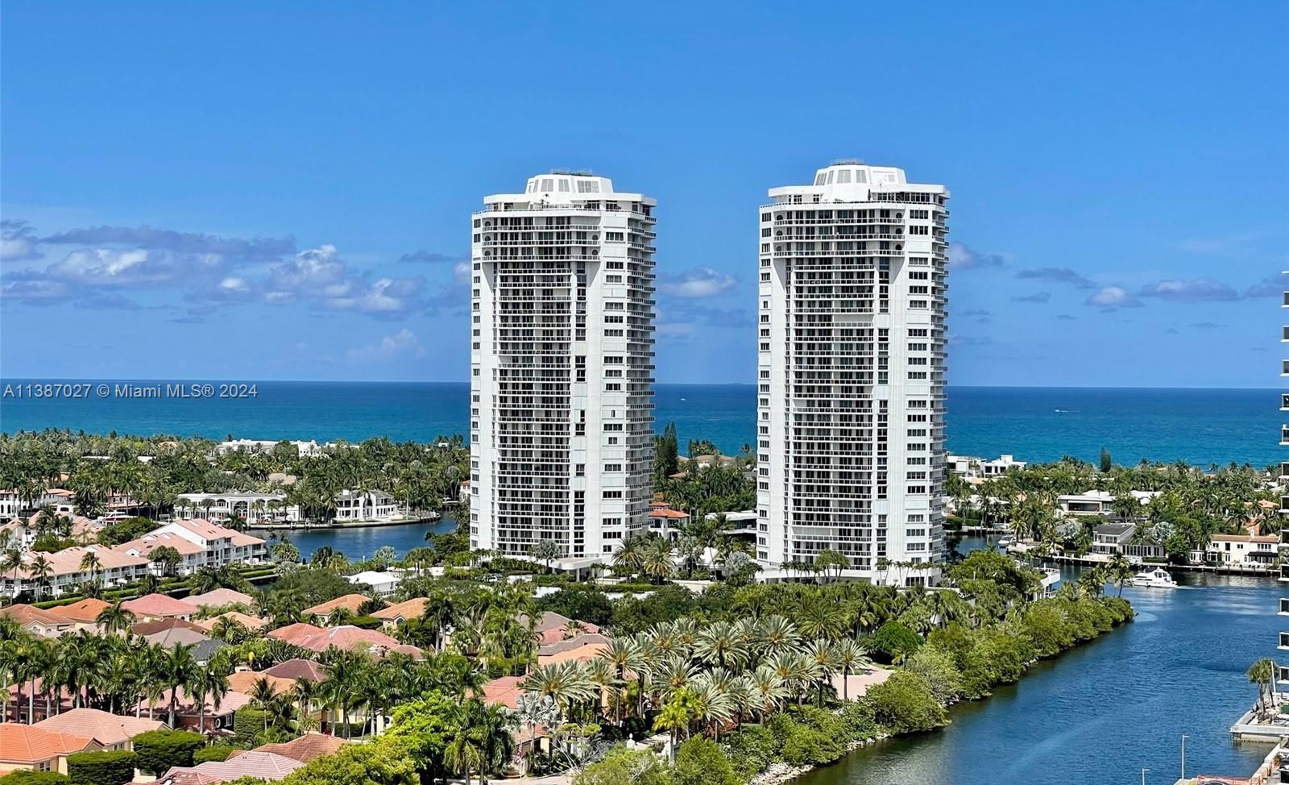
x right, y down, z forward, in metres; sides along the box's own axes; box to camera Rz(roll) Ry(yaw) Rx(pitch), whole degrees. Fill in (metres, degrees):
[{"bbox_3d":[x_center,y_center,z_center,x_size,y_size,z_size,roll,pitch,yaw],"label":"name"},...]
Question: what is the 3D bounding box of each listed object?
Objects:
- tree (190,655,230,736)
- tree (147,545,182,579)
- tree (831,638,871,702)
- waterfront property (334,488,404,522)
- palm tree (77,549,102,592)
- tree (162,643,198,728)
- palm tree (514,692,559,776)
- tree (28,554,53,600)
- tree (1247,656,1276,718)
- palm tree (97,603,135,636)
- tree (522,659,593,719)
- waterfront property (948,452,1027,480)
[{"bbox_3d":[-57.380,40.871,313.468,5.300,12.720,5.300,0,0,0],"label":"tree"},{"bbox_3d":[-119.156,41.949,591.780,8.500,8.130,7.800,0,0,0],"label":"tree"},{"bbox_3d":[31.561,42.582,364.739,6.300,9.940,6.300,0,0,0],"label":"tree"},{"bbox_3d":[-95.354,37.896,818.024,19.500,10.600,14.000,0,0,-18],"label":"waterfront property"},{"bbox_3d":[-123.753,40.140,532.125,5.500,9.890,5.500,0,0,0],"label":"palm tree"},{"bbox_3d":[-62.170,40.362,318.332,5.200,13.590,5.200,0,0,0],"label":"tree"},{"bbox_3d":[-14.006,43.501,305.478,6.330,10.460,6.330,0,0,0],"label":"palm tree"},{"bbox_3d":[-130.330,40.047,515.022,5.200,10.230,5.200,0,0,0],"label":"tree"},{"bbox_3d":[92.837,44.486,358.692,4.090,9.090,4.100,0,0,0],"label":"tree"},{"bbox_3d":[-95.618,42.568,431.421,6.930,9.480,6.930,0,0,0],"label":"palm tree"},{"bbox_3d":[-12.256,43.002,335.300,10.200,11.050,10.200,0,0,0],"label":"tree"},{"bbox_3d":[155.701,34.472,1095.000,33.000,12.500,23.000,1,0,23],"label":"waterfront property"}]

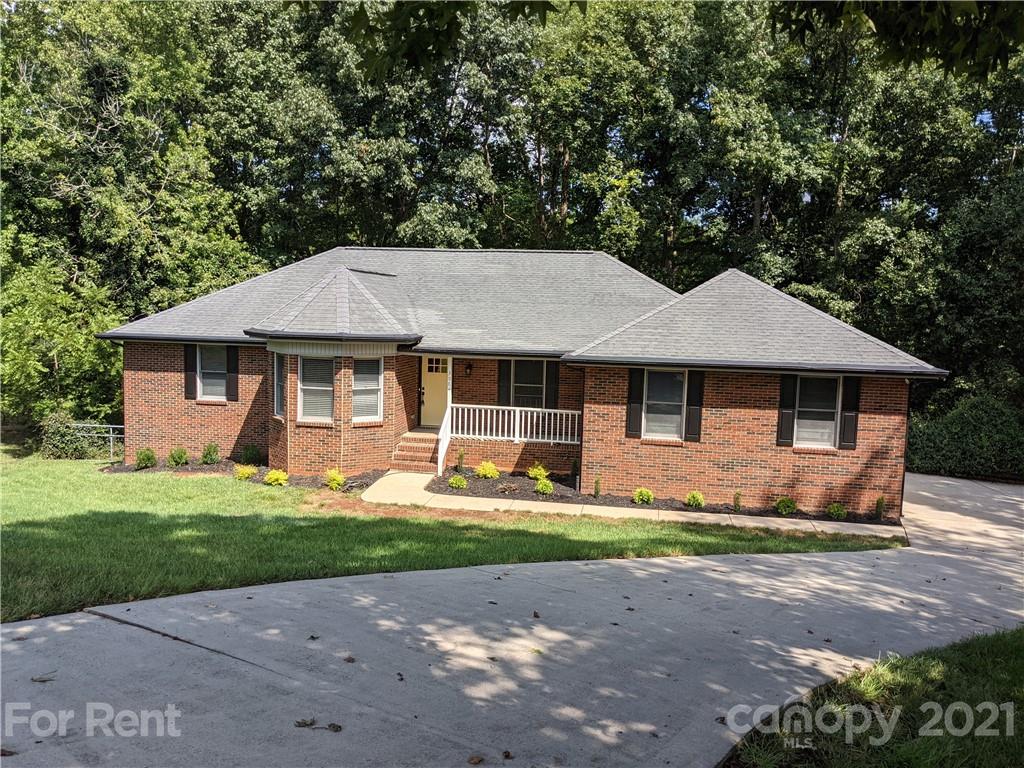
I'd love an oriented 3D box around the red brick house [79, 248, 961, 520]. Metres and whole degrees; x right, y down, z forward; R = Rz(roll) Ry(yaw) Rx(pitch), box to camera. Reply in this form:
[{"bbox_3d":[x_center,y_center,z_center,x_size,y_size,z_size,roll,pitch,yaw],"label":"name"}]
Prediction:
[{"bbox_3d":[-0.615,-0.885,25.069,21.960,6.880,13.450,2,5,9],"label":"red brick house"}]

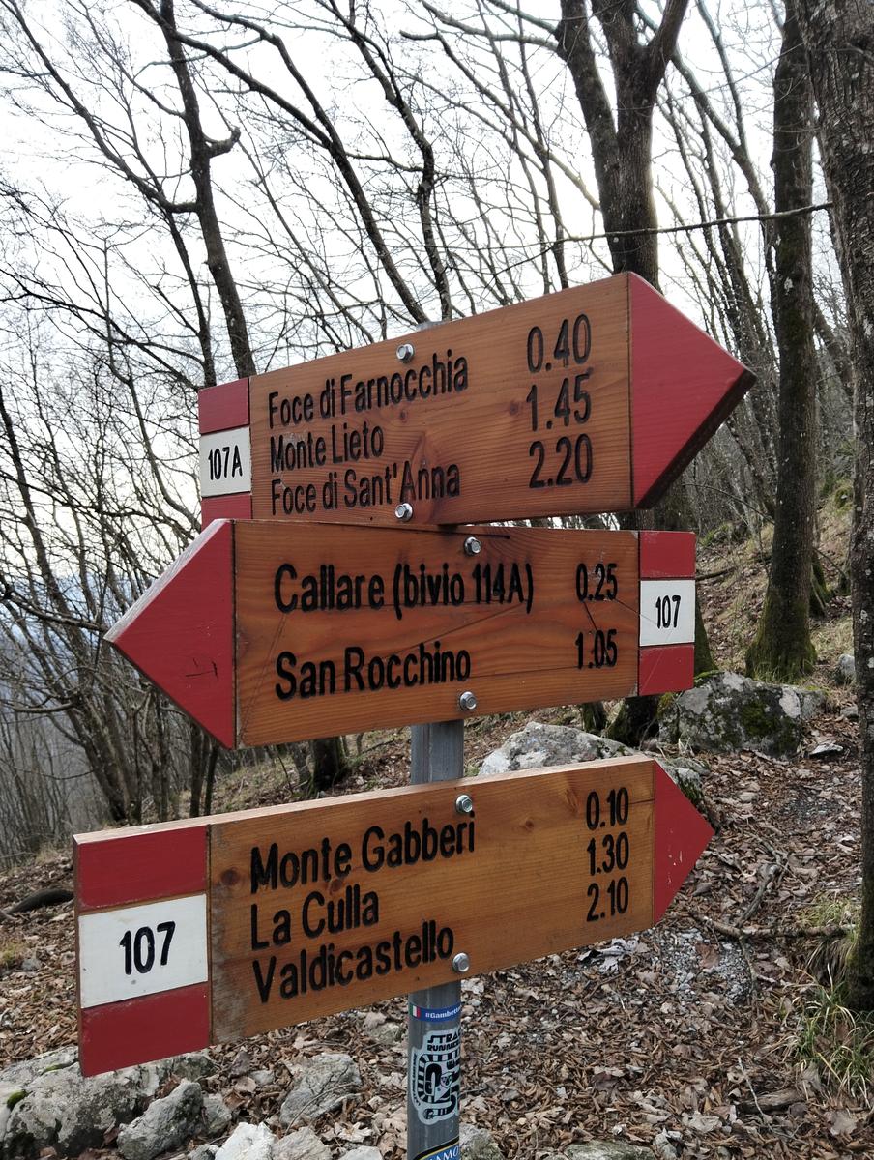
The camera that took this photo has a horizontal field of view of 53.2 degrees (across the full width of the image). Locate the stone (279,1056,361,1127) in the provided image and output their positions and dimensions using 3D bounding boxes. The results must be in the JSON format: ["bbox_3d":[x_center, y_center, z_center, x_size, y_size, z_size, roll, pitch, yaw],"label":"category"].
[{"bbox_3d":[-0.337,1.464,2.500,0.230,0.130,0.180,-1,1,-8],"label":"stone"}]

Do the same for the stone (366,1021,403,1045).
[{"bbox_3d":[-0.163,1.430,2.750,0.120,0.055,0.085,-1,1,-3],"label":"stone"}]

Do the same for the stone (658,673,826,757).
[{"bbox_3d":[2.055,0.905,5.900,1.100,0.500,0.750,0,1,19],"label":"stone"}]

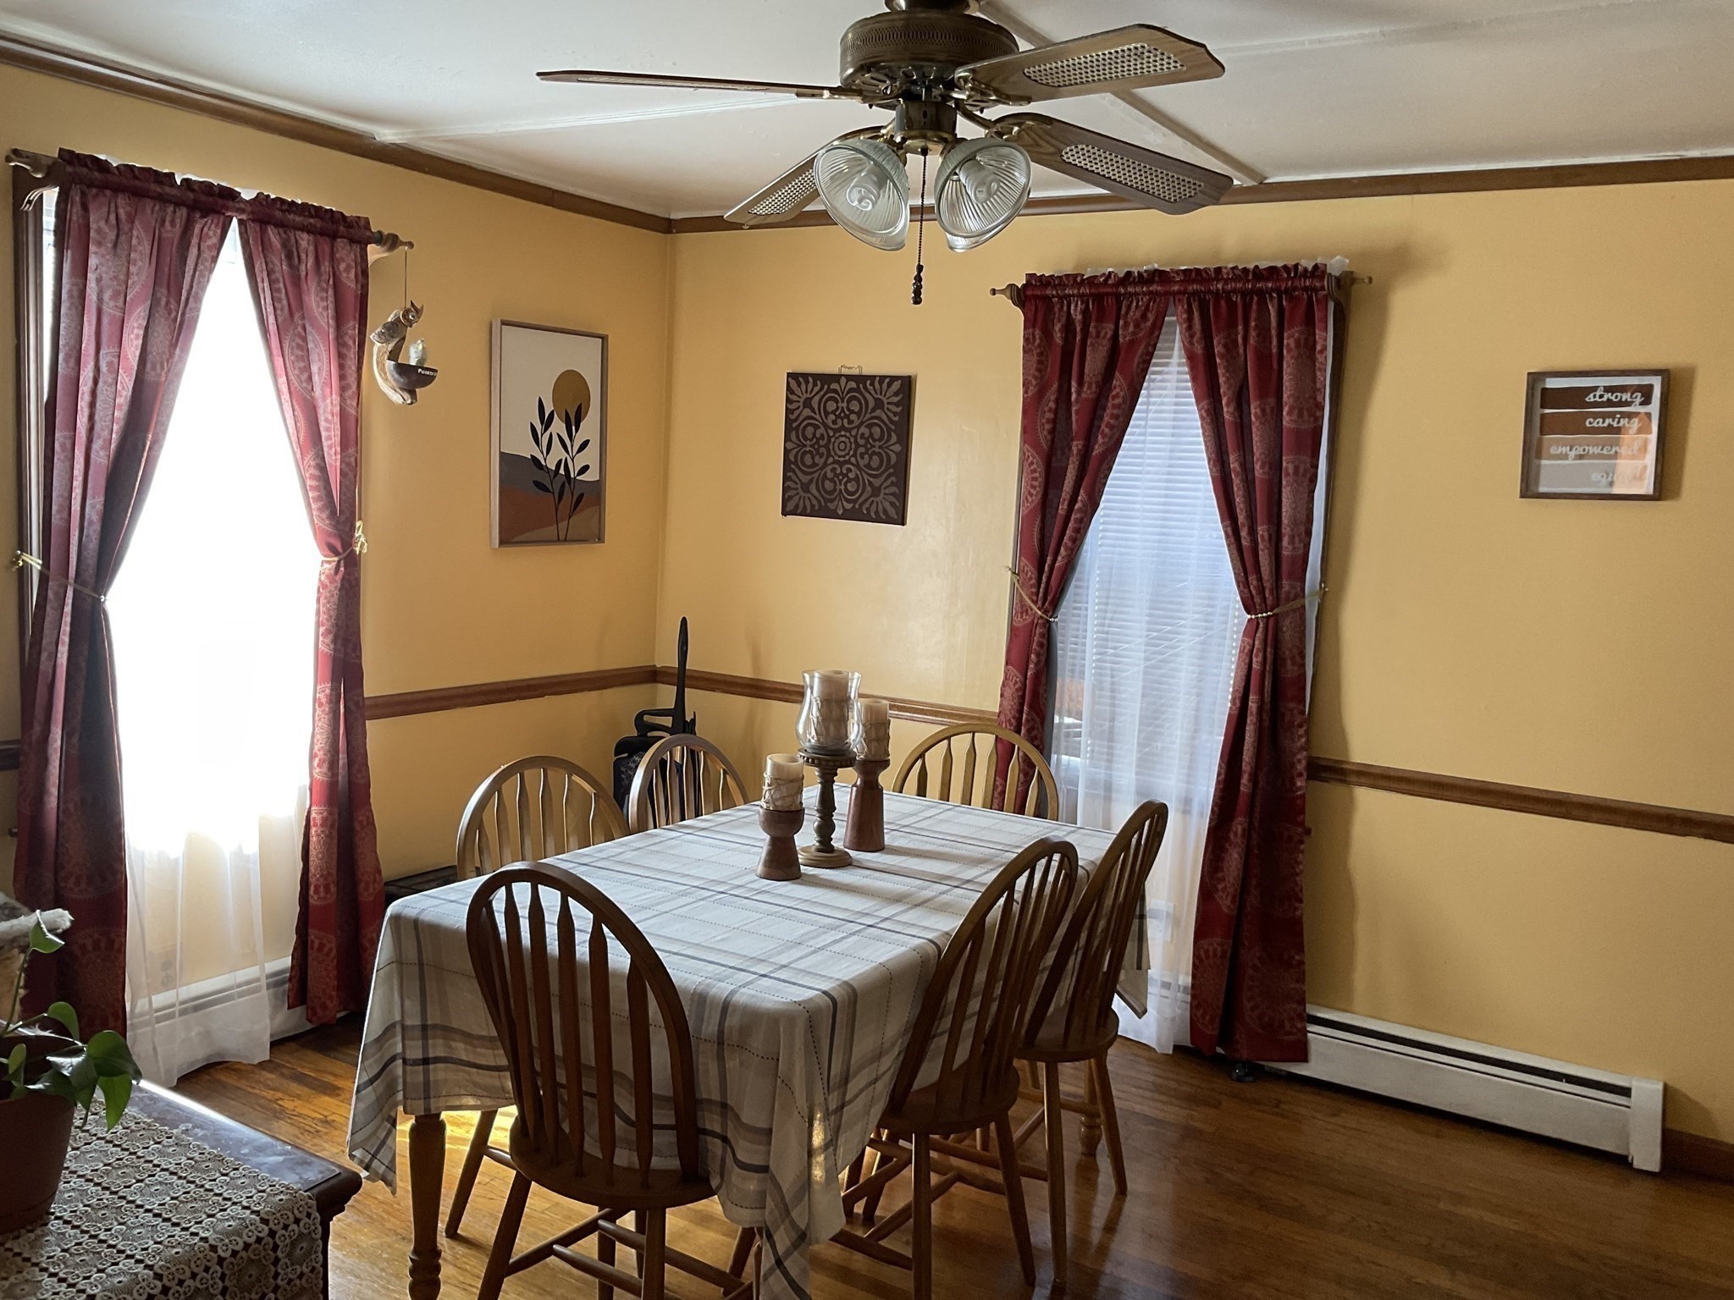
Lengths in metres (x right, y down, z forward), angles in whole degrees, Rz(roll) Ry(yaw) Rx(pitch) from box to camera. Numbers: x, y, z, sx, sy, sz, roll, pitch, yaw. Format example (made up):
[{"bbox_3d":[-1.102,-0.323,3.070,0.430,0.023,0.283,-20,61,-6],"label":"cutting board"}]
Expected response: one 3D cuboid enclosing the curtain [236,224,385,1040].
[{"bbox_3d":[-1.428,-0.051,3.783,0.150,2.150,0.460,7,8,33],"label":"curtain"}]

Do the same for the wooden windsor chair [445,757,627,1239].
[{"bbox_3d":[-0.529,0.728,3.022,0.520,0.960,0.470,7,8,30],"label":"wooden windsor chair"}]

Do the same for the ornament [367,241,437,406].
[{"bbox_3d":[-1.264,-0.892,3.962,0.180,0.445,0.110,2,7,-9],"label":"ornament"}]

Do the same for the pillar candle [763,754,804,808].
[{"bbox_3d":[-0.166,0.267,2.970,0.080,0.105,0.080,3,7,0],"label":"pillar candle"}]

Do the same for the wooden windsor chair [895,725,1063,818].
[{"bbox_3d":[0.164,0.689,3.658,0.470,0.960,0.520,7,8,30],"label":"wooden windsor chair"}]

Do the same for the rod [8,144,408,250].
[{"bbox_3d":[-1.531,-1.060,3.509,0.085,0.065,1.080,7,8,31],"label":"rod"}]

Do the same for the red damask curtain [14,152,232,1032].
[{"bbox_3d":[-1.707,-0.042,3.380,0.155,2.100,0.530,7,8,31],"label":"red damask curtain"}]

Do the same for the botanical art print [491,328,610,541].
[{"bbox_3d":[-0.980,-0.659,4.518,0.035,0.668,0.452,7,8,33],"label":"botanical art print"}]

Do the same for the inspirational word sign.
[{"bbox_3d":[1.761,-0.518,3.520,0.302,0.302,0.030,7,8,30],"label":"inspirational word sign"}]

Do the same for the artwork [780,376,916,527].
[{"bbox_3d":[-0.063,-0.647,4.657,0.467,0.463,0.030,7,8,31],"label":"artwork"}]

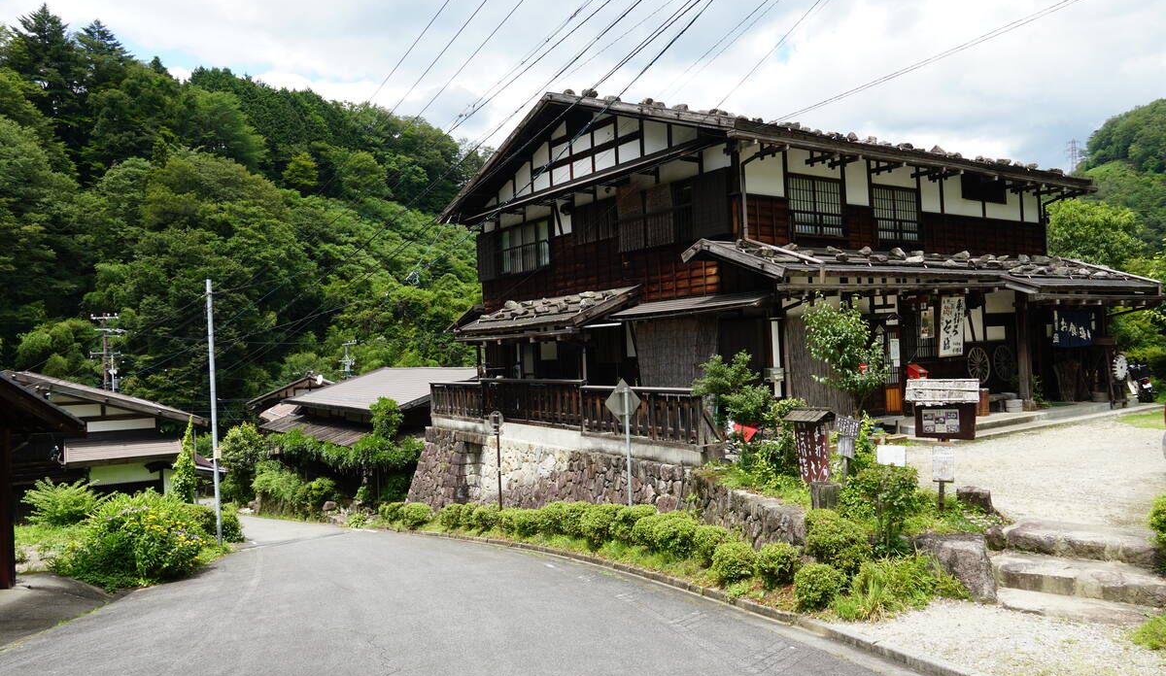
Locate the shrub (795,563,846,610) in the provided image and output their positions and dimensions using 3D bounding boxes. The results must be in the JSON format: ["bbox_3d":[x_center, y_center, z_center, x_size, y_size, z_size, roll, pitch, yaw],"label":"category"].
[{"bbox_3d":[1.975,2.073,7.300,0.440,0.410,0.440,-3,-1,14],"label":"shrub"}]

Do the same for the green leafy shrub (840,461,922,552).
[{"bbox_3d":[2.861,1.620,8.400,0.750,0.840,0.720,-3,-1,18],"label":"green leafy shrub"}]

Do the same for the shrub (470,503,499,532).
[{"bbox_3d":[-1.619,2.973,14.500,0.500,0.460,0.500,-2,-1,-7],"label":"shrub"}]

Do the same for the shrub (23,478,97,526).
[{"bbox_3d":[-12.424,3.918,20.800,1.750,1.150,1.600,-2,-1,-31],"label":"shrub"}]

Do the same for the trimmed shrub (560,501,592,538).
[{"bbox_3d":[-0.123,3.084,14.800,0.580,0.600,0.580,-3,-1,-1],"label":"trimmed shrub"}]

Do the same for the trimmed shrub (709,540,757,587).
[{"bbox_3d":[1.631,2.454,9.500,0.520,0.500,0.520,-3,-1,9],"label":"trimmed shrub"}]

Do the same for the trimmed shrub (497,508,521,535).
[{"bbox_3d":[-1.368,3.414,16.300,0.540,0.520,0.540,-2,-1,-5],"label":"trimmed shrub"}]

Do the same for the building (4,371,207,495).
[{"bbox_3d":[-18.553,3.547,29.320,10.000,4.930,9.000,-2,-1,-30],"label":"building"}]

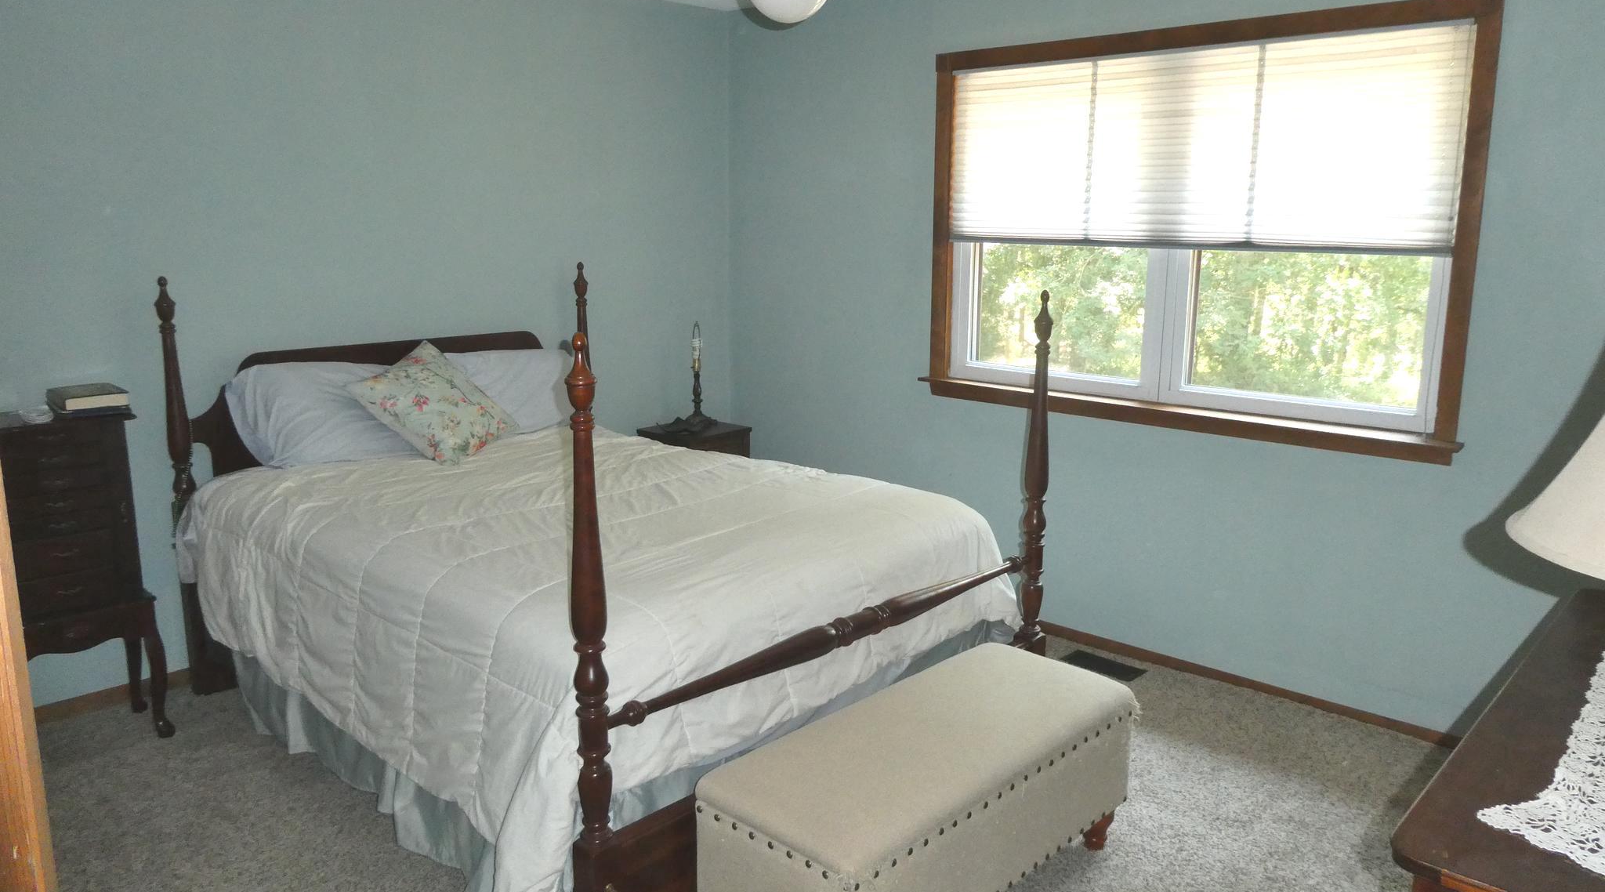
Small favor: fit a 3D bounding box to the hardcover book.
[{"bbox_3d":[-2.098,-0.139,3.271,0.240,0.047,0.167,11,16,42],"label":"hardcover book"}]

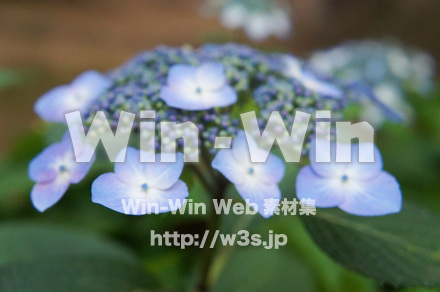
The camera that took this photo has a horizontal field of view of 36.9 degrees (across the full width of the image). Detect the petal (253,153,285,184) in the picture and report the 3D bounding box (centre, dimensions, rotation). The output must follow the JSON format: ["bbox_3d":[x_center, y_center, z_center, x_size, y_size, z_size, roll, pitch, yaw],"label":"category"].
[{"bbox_3d":[0.019,0.008,0.250,0.011,0.013,0.005,5,-25,-4],"label":"petal"}]

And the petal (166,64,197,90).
[{"bbox_3d":[-0.017,-0.033,0.310,0.015,0.005,0.021,-1,41,-1],"label":"petal"}]

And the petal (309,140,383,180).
[{"bbox_3d":[0.049,0.005,0.255,0.029,0.017,0.005,0,-30,-8],"label":"petal"}]

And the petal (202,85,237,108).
[{"bbox_3d":[0.000,-0.023,0.299,0.015,0.005,0.015,-12,43,-13],"label":"petal"}]

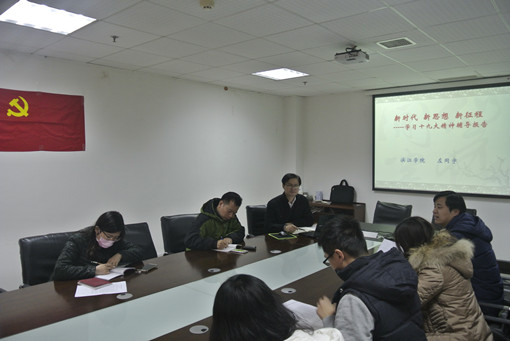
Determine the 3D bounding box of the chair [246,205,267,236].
[{"bbox_3d":[0.240,0.909,4.404,0.560,0.960,0.620,-2,4,-27],"label":"chair"}]

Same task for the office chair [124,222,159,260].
[{"bbox_3d":[-1.035,0.984,3.214,0.560,0.960,0.620,-3,4,-37],"label":"office chair"}]

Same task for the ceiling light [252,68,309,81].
[{"bbox_3d":[0.353,-1.332,5.186,0.600,0.070,0.600,3,5,41],"label":"ceiling light"}]

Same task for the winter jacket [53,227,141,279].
[{"bbox_3d":[-1.203,0.735,2.870,0.660,0.600,0.700,3,5,43],"label":"winter jacket"}]

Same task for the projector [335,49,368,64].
[{"bbox_3d":[0.936,-1.085,3.674,0.285,0.105,0.220,3,4,41],"label":"projector"}]

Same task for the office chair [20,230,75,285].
[{"bbox_3d":[-1.430,1.003,2.922,0.560,0.960,0.620,-3,5,-43],"label":"office chair"}]

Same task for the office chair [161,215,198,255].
[{"bbox_3d":[-0.568,0.954,3.825,0.580,0.945,0.620,-2,4,-35],"label":"office chair"}]

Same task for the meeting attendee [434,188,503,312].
[{"bbox_3d":[1.371,0.813,2.649,0.720,1.330,0.560,1,3,21],"label":"meeting attendee"}]

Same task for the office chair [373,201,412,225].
[{"bbox_3d":[1.513,0.901,4.666,0.620,0.940,0.580,-2,4,-33],"label":"office chair"}]

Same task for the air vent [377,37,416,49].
[{"bbox_3d":[1.361,-1.216,3.678,0.285,0.020,0.280,3,4,41],"label":"air vent"}]

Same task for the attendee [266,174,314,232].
[{"bbox_3d":[0.428,0.718,4.351,0.560,1.340,0.700,-1,3,-19],"label":"attendee"}]

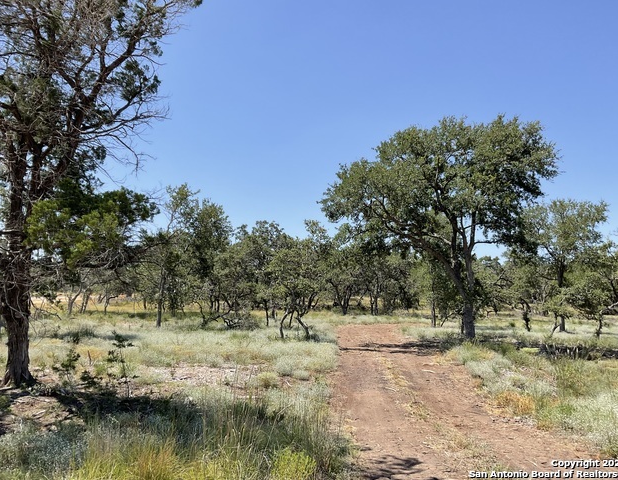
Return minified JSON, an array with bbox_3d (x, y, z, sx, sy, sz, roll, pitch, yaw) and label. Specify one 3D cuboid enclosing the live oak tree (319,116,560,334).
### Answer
[{"bbox_3d":[4.500,-0.420,18.500,8.000,7.650,7.000,0,-5,0],"label":"live oak tree"}]

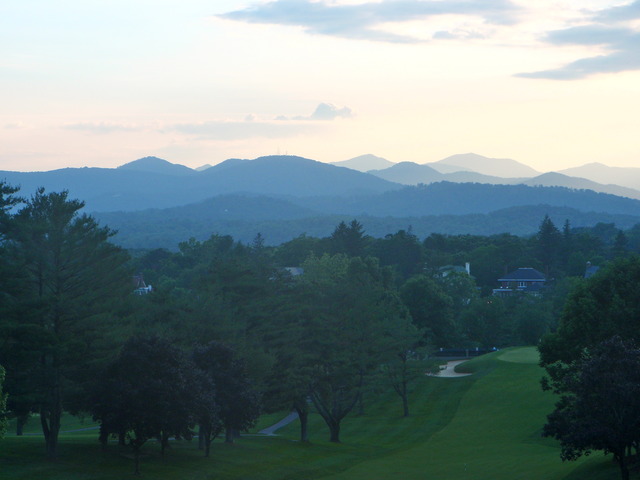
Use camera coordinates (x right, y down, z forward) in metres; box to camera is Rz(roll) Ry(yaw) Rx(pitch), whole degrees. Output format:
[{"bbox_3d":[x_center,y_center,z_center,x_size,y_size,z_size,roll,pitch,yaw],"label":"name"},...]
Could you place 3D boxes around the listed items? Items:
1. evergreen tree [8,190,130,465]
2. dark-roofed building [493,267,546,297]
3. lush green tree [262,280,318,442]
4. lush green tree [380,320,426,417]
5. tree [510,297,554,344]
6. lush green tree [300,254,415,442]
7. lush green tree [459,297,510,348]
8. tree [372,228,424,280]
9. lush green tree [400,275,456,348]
[{"bbox_3d":[-27.230,9.080,205.000,13.260,29.350,13.000,0,1,0],"label":"evergreen tree"},{"bbox_3d":[58.180,12.540,550.000,15.750,9.620,12.000,0,1,0],"label":"dark-roofed building"},{"bbox_3d":[-3.630,14.950,232.000,6.890,19.930,7.500,0,1,0],"label":"lush green tree"},{"bbox_3d":[11.510,17.720,260.000,6.340,13.240,6.500,0,1,0],"label":"lush green tree"},{"bbox_3d":[49.670,19.110,445.000,10.380,11.560,11.000,0,1,0],"label":"tree"},{"bbox_3d":[4.570,13.230,230.000,13.900,22.930,13.500,0,1,0],"label":"lush green tree"},{"bbox_3d":[38.820,19.470,445.000,12.270,12.270,12.000,0,1,0],"label":"lush green tree"},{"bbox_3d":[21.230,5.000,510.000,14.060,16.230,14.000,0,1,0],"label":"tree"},{"bbox_3d":[25.320,16.680,440.000,13.070,17.270,13.000,0,1,0],"label":"lush green tree"}]

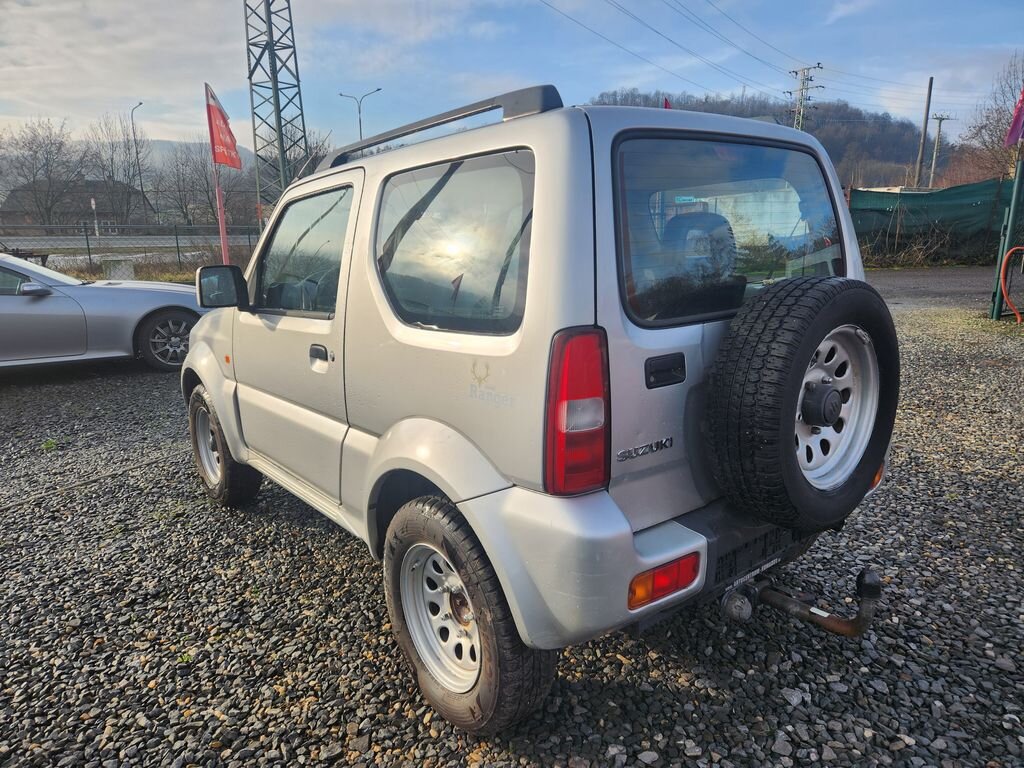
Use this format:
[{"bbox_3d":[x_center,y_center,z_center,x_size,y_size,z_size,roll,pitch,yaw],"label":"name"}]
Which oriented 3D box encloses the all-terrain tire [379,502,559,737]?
[{"bbox_3d":[-0.146,0.639,1.956,0.205,0.655,0.656,-11,15,-38],"label":"all-terrain tire"}]

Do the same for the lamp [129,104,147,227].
[{"bbox_3d":[-25.118,-14.859,46.346,1.200,8.300,0.300,4,14,22],"label":"lamp"}]

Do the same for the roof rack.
[{"bbox_3d":[-0.304,-0.712,1.994,0.065,0.082,1.265,-11,15,-38],"label":"roof rack"}]

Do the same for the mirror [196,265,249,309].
[{"bbox_3d":[-1.234,-0.407,2.890,0.202,0.188,0.110,-11,15,-38],"label":"mirror"}]

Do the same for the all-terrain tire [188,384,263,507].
[{"bbox_3d":[-1.560,0.324,3.677,0.205,0.655,0.656,-11,15,-38],"label":"all-terrain tire"}]

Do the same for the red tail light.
[{"bbox_3d":[0.143,0.054,1.476,0.133,0.343,0.085,-11,15,-38],"label":"red tail light"}]

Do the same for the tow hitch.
[{"bbox_3d":[0.733,0.563,1.765,0.285,0.200,0.315,-11,15,-38],"label":"tow hitch"}]

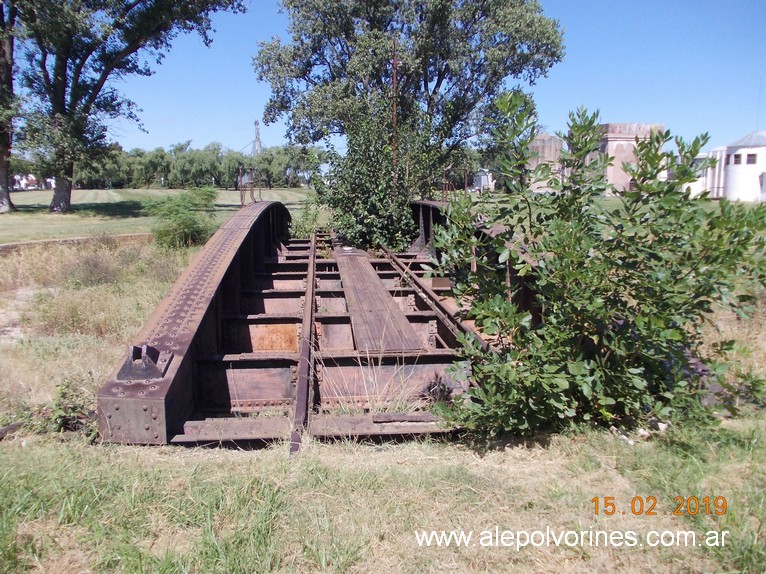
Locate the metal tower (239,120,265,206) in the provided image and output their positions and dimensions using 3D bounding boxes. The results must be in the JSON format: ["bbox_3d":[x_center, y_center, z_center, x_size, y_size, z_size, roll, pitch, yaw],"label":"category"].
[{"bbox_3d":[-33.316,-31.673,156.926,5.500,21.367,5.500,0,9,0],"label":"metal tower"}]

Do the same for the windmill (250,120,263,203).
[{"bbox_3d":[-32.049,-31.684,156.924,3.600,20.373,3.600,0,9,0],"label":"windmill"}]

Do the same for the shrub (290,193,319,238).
[{"bbox_3d":[-2.269,-2.048,17.907,0.950,1.352,0.900,0,9,0],"label":"shrub"}]

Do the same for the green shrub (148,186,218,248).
[{"bbox_3d":[-5.931,-2.044,18.415,1.850,1.864,1.750,0,9,0],"label":"green shrub"}]

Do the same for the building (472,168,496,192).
[{"bbox_3d":[15.345,-16.019,93.640,3.100,3.725,3.100,5,11,29],"label":"building"}]

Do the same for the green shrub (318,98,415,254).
[{"bbox_3d":[-0.434,-2.775,15.353,2.250,3.755,2.150,0,9,0],"label":"green shrub"}]

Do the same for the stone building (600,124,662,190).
[{"bbox_3d":[29.566,-15.665,76.464,7.600,8.894,8.000,-2,10,-11],"label":"stone building"}]

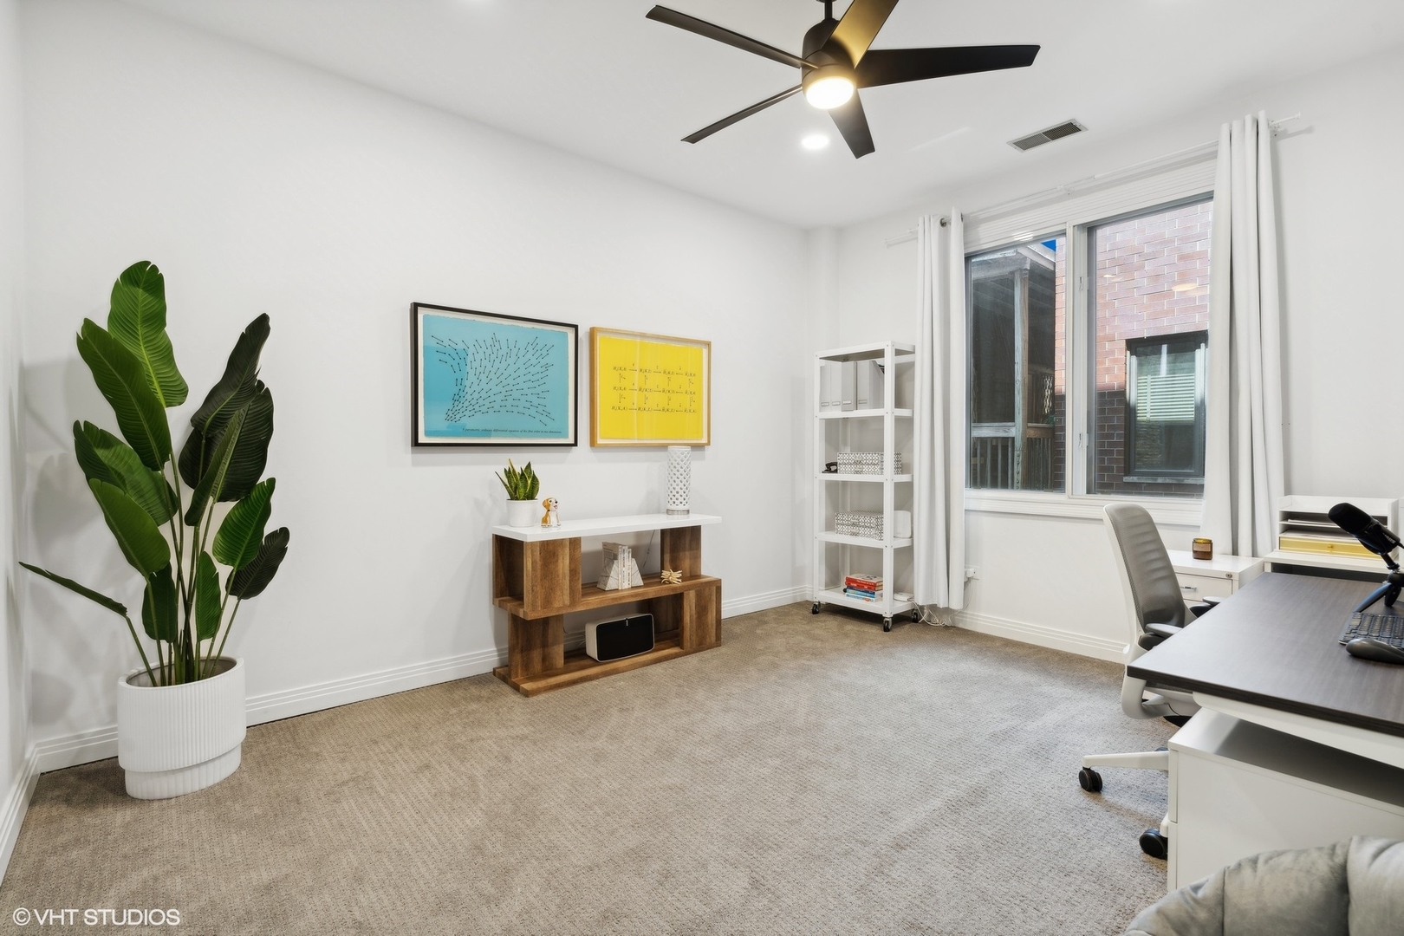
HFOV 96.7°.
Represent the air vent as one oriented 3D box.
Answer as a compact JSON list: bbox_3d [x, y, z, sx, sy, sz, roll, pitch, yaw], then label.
[{"bbox_3d":[1.836,-1.756,3.320,0.187,0.016,0.333,-1,2,-39],"label":"air vent"}]

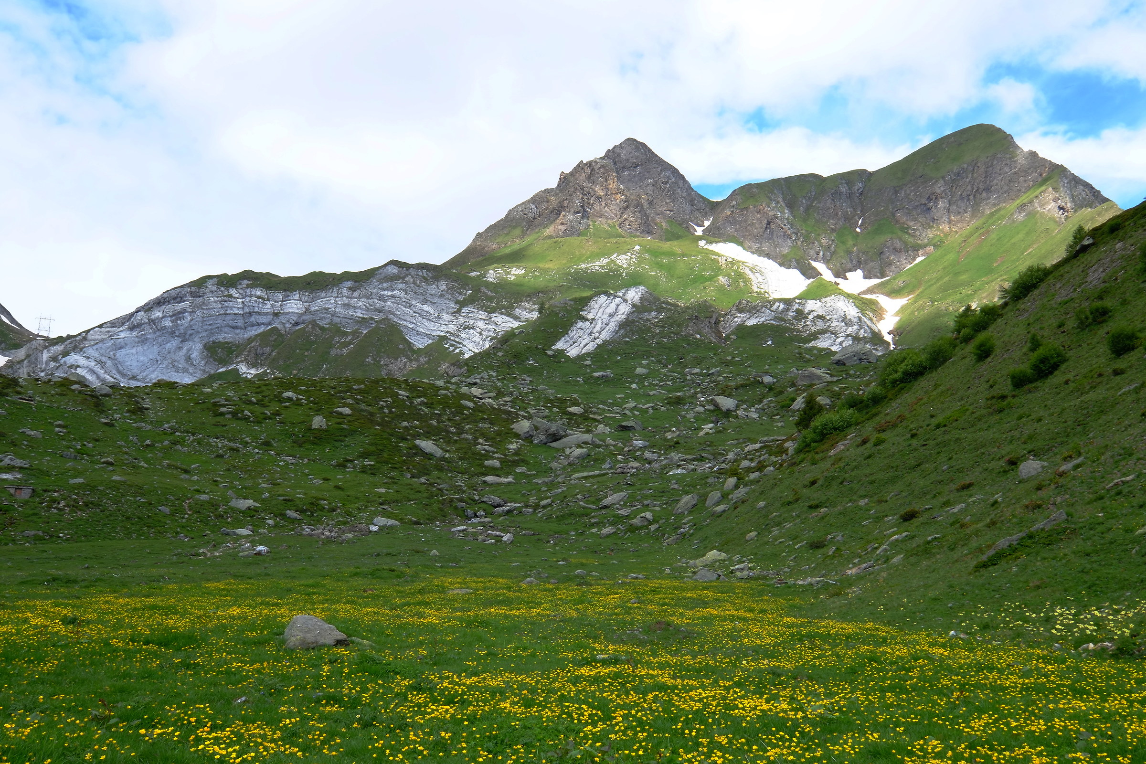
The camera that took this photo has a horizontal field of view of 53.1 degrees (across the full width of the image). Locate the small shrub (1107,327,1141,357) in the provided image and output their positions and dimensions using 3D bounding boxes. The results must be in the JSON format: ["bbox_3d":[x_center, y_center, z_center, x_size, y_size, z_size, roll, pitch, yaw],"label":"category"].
[{"bbox_3d":[24.050,-1.739,50.000,1.266,1.272,1.196,2,-7,0],"label":"small shrub"}]

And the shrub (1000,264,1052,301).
[{"bbox_3d":[38.791,-8.501,98.000,3.860,2.991,3.646,2,-7,0],"label":"shrub"}]

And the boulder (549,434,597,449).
[{"bbox_3d":[-0.143,6.341,122.000,5.147,1.540,3.603,0,-7,0],"label":"boulder"}]

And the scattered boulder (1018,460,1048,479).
[{"bbox_3d":[15.666,2.972,39.000,0.935,0.576,0.754,2,-7,0],"label":"scattered boulder"}]

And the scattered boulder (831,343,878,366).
[{"bbox_3d":[55.375,-5.364,225.000,9.669,4.397,7.252,-2,-7,14],"label":"scattered boulder"}]

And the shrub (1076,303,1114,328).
[{"bbox_3d":[27.792,-3.552,61.000,1.759,1.286,1.661,2,-7,0],"label":"shrub"}]

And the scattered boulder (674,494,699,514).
[{"bbox_3d":[7.709,8.291,78.000,1.706,1.341,1.450,-1,-7,6],"label":"scattered boulder"}]

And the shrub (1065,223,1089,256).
[{"bbox_3d":[40.469,-11.362,92.000,1.941,2.589,1.844,-3,-8,24],"label":"shrub"}]

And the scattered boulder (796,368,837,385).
[{"bbox_3d":[40.304,-0.891,190.000,6.829,2.970,5.121,-2,-7,12],"label":"scattered boulder"}]

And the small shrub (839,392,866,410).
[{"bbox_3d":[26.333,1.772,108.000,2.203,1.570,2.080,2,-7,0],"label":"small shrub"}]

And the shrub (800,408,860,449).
[{"bbox_3d":[20.630,3.739,92.000,4.816,3.142,3.371,-2,-7,13],"label":"shrub"}]

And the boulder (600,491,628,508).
[{"bbox_3d":[2.845,8.221,80.000,1.861,1.069,1.500,2,-7,0],"label":"boulder"}]

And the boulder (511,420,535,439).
[{"bbox_3d":[-5.507,5.261,127.000,2.838,1.985,2.554,0,-7,-2],"label":"boulder"}]

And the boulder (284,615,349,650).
[{"bbox_3d":[-3.184,3.102,14.200,0.810,0.433,0.648,2,-7,-12],"label":"boulder"}]

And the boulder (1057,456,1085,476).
[{"bbox_3d":[16.062,2.704,37.000,0.861,0.546,0.694,2,-7,0],"label":"boulder"}]

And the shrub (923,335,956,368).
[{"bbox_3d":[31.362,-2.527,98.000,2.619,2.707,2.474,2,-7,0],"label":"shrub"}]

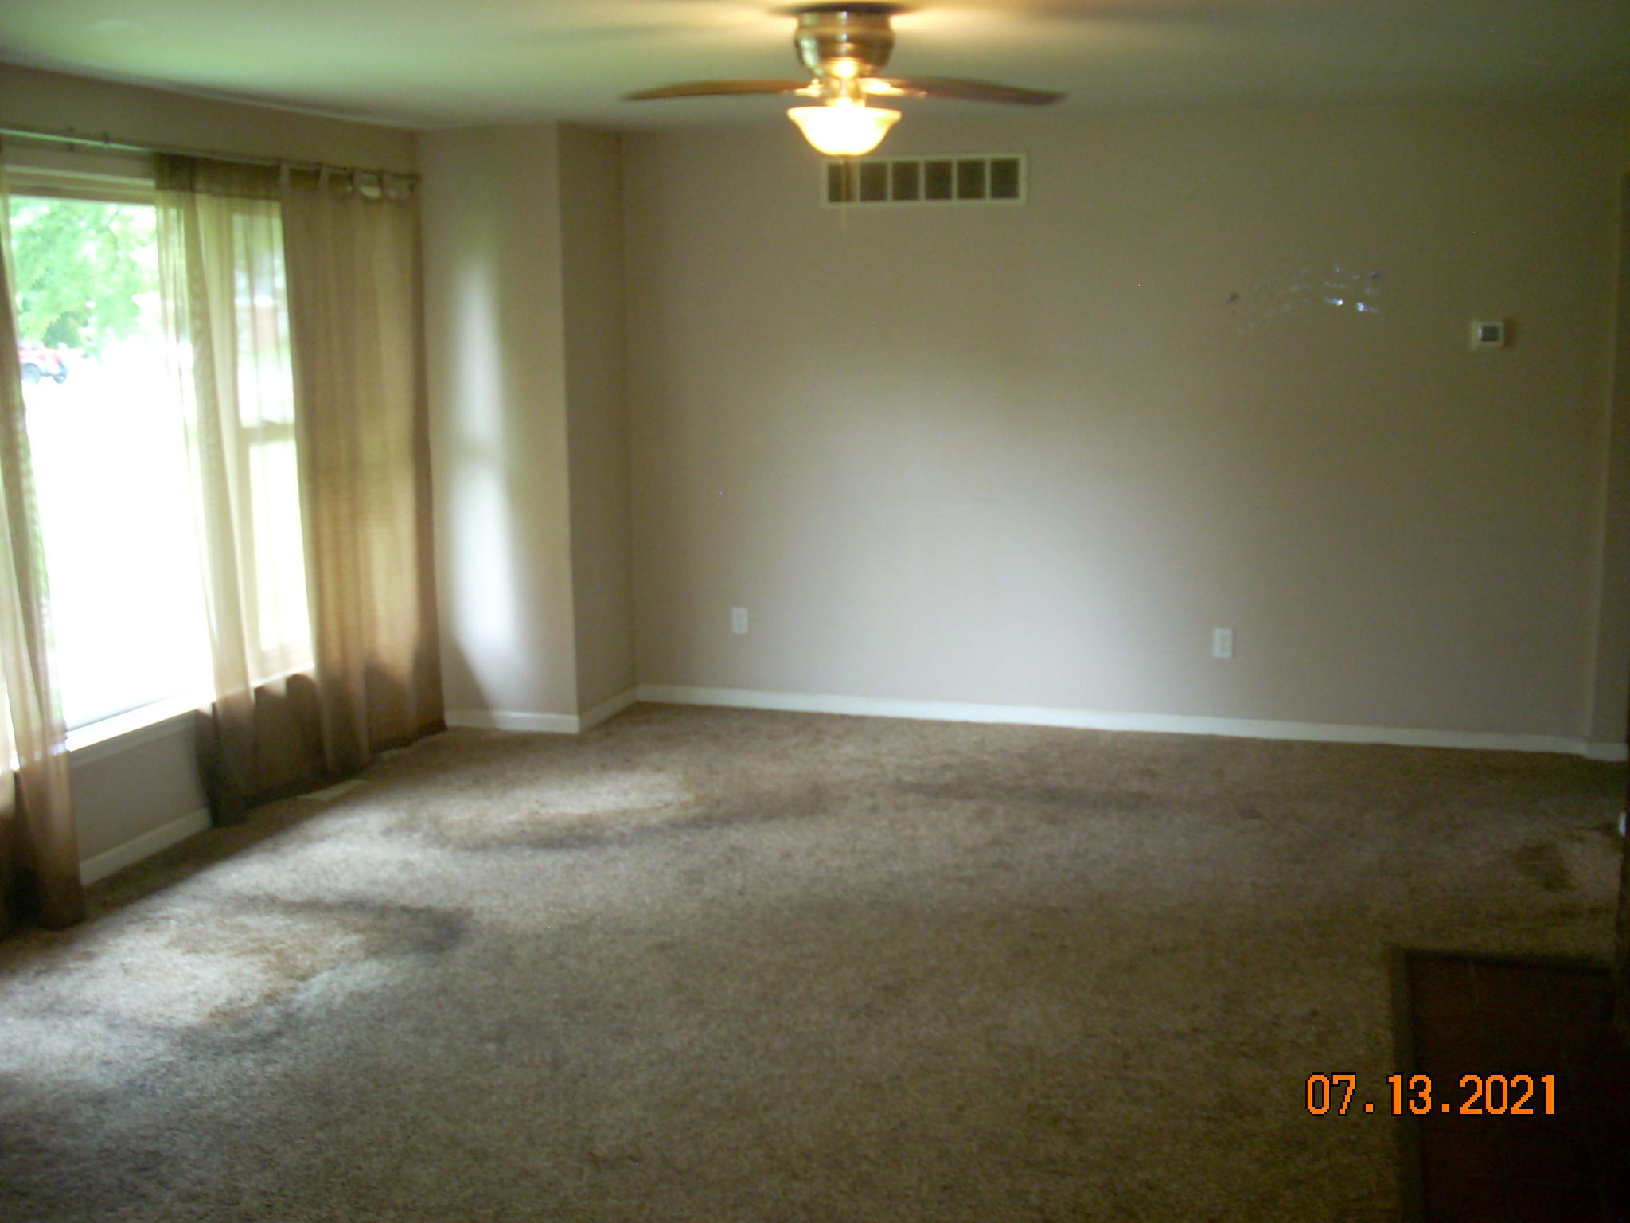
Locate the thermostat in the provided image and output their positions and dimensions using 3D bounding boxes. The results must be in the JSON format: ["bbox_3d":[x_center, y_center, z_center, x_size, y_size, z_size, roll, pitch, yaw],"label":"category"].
[{"bbox_3d":[2.471,-1.017,6.396,0.120,0.100,0.028,2,10,17],"label":"thermostat"}]

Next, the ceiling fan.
[{"bbox_3d":[0.077,-1.312,4.340,1.090,0.370,1.090,-1,10,1],"label":"ceiling fan"}]

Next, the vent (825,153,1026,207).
[{"bbox_3d":[0.438,-1.716,6.934,0.820,0.200,0.025,2,10,17],"label":"vent"}]

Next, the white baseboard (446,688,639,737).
[{"bbox_3d":[-1.164,0.405,7.499,0.640,0.072,0.610,2,10,17],"label":"white baseboard"}]

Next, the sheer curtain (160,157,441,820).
[{"bbox_3d":[-1.763,-0.466,6.254,0.120,2.160,1.540,2,10,17],"label":"sheer curtain"}]

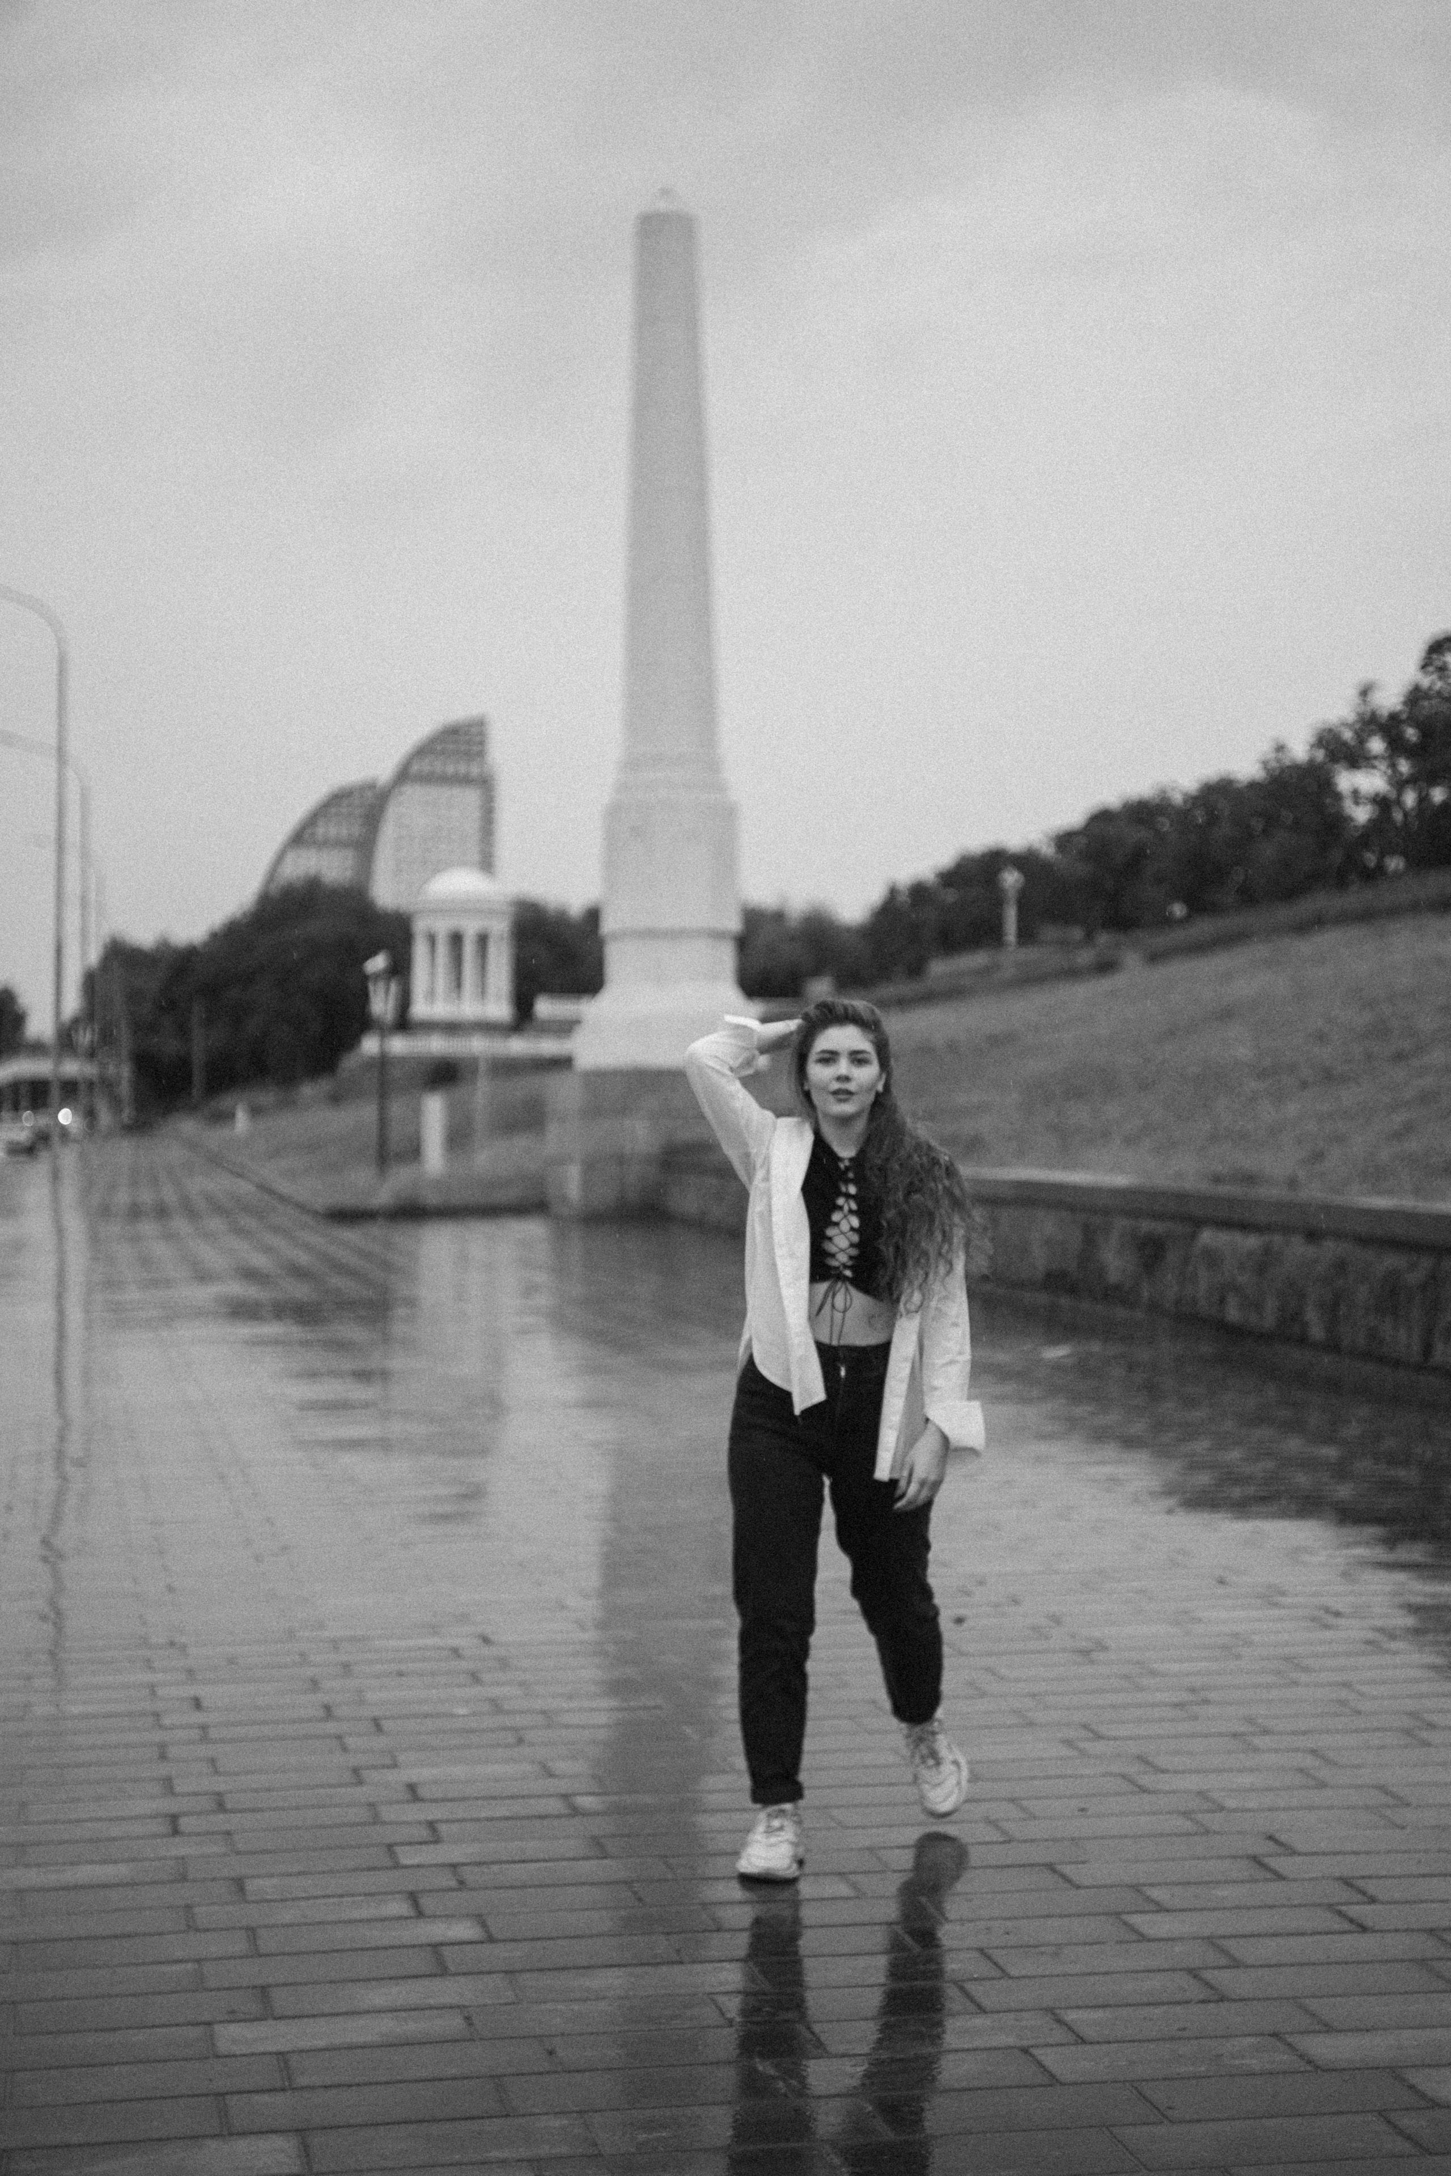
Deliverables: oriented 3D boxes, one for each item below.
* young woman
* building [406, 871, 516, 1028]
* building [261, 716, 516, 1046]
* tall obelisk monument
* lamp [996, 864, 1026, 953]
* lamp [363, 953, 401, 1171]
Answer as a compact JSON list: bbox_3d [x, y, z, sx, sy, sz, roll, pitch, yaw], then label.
[{"bbox_3d":[0.208,0.655,6.200,0.570,1.650,0.560,0,0,5],"label":"young woman"},{"bbox_3d":[-12.343,-6.528,150.000,4.900,7.700,4.900,0,0,-6],"label":"building"},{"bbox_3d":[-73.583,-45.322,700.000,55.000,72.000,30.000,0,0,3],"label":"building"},{"bbox_3d":[-0.926,-6.663,46.500,2.350,12.800,2.350,0,0,-11],"label":"tall obelisk monument"},{"bbox_3d":[10.257,-6.500,115.000,0.850,3.200,0.850,0,0,0],"label":"lamp"},{"bbox_3d":[-6.756,-0.485,63.000,0.700,4.500,0.700,0,0,-11],"label":"lamp"}]

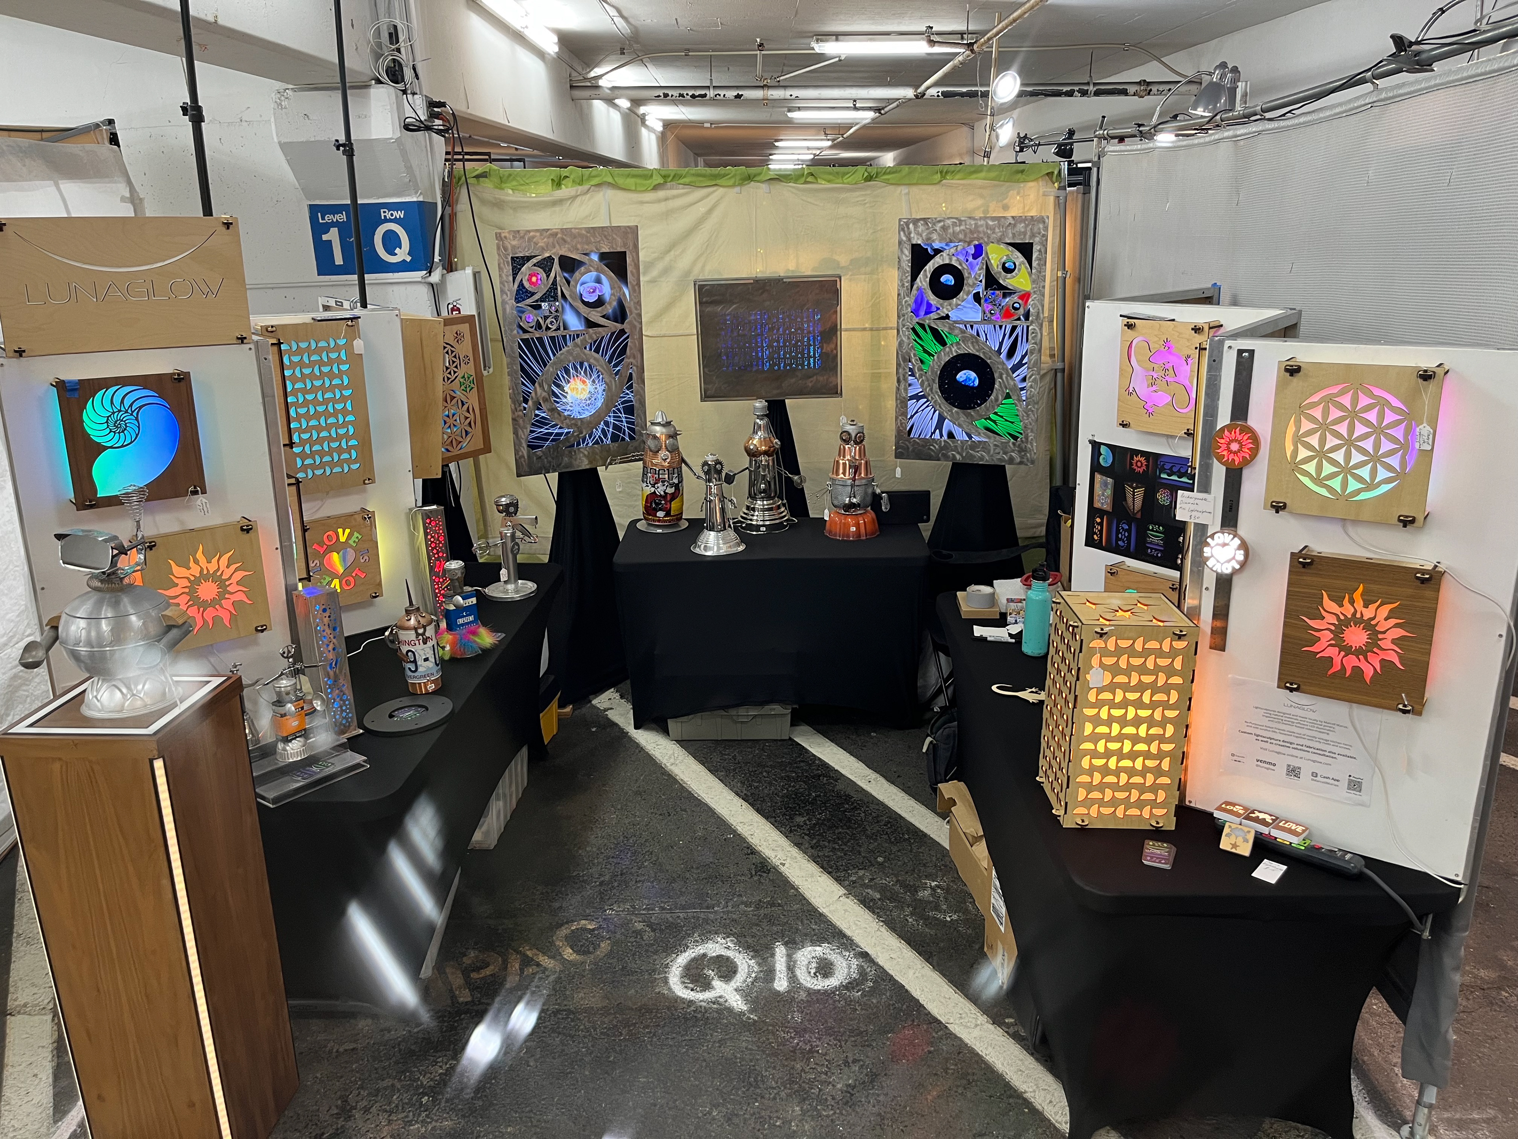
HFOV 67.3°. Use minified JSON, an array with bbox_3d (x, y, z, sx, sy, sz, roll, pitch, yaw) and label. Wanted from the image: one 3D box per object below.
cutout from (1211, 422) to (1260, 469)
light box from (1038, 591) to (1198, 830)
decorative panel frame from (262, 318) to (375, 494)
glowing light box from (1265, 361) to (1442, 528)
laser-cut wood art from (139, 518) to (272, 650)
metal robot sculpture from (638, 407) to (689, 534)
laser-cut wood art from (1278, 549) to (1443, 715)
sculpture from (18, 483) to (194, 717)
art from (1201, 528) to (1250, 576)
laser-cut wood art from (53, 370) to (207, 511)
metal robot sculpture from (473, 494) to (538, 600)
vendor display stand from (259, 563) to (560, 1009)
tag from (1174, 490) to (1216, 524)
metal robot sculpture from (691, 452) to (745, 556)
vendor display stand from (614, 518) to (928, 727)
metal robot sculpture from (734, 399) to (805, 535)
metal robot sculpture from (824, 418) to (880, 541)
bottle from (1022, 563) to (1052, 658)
[{"bbox_3d":[0.921,-0.240,2.198,0.086,0.086,0.018,12,20,37],"label":"cutout"},{"bbox_3d":[0.754,0.293,2.412,0.230,0.445,0.235,0,16,3],"label":"light box"},{"bbox_3d":[-1.298,-0.476,3.355,0.282,0.485,0.055,-15,21,-41],"label":"decorative panel frame"},{"bbox_3d":[1.071,-0.233,2.056,0.263,0.276,0.050,12,20,37],"label":"glowing light box"},{"bbox_3d":[-1.297,0.037,2.669,0.257,0.272,0.055,-14,20,-38],"label":"laser-cut wood art"},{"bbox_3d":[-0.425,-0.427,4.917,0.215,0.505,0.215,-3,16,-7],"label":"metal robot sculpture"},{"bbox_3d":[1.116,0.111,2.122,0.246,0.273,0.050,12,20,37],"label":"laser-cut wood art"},{"bbox_3d":[-1.288,0.059,2.266,0.275,0.445,0.235,3,16,13],"label":"sculpture"},{"bbox_3d":[0.922,-0.034,2.256,0.088,0.090,0.027,11,19,36],"label":"art"},{"bbox_3d":[-1.379,-0.287,2.510,0.260,0.276,0.055,-14,20,-38],"label":"laser-cut wood art"},{"bbox_3d":[-0.878,-0.082,3.967,0.200,0.340,0.170,4,17,17],"label":"metal robot sculpture"},{"bbox_3d":[-1.148,0.595,3.558,0.760,0.725,1.870,0,16,3],"label":"vendor display stand"},{"bbox_3d":[0.871,-0.123,2.276,0.073,0.058,0.004,12,20,37],"label":"tag"},{"bbox_3d":[-0.166,-0.272,4.564,0.224,0.390,0.224,-1,16,1],"label":"metal robot sculpture"},{"bbox_3d":[0.053,0.218,4.798,1.210,0.725,0.630,-1,16,0],"label":"vendor display stand"},{"bbox_3d":[0.024,-0.432,4.788,0.300,0.530,0.220,-3,16,-5],"label":"metal robot sculpture"},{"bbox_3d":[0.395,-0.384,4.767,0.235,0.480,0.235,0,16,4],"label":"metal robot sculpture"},{"bbox_3d":[0.810,0.114,3.314,0.072,0.270,0.072,-1,16,0],"label":"bottle"}]

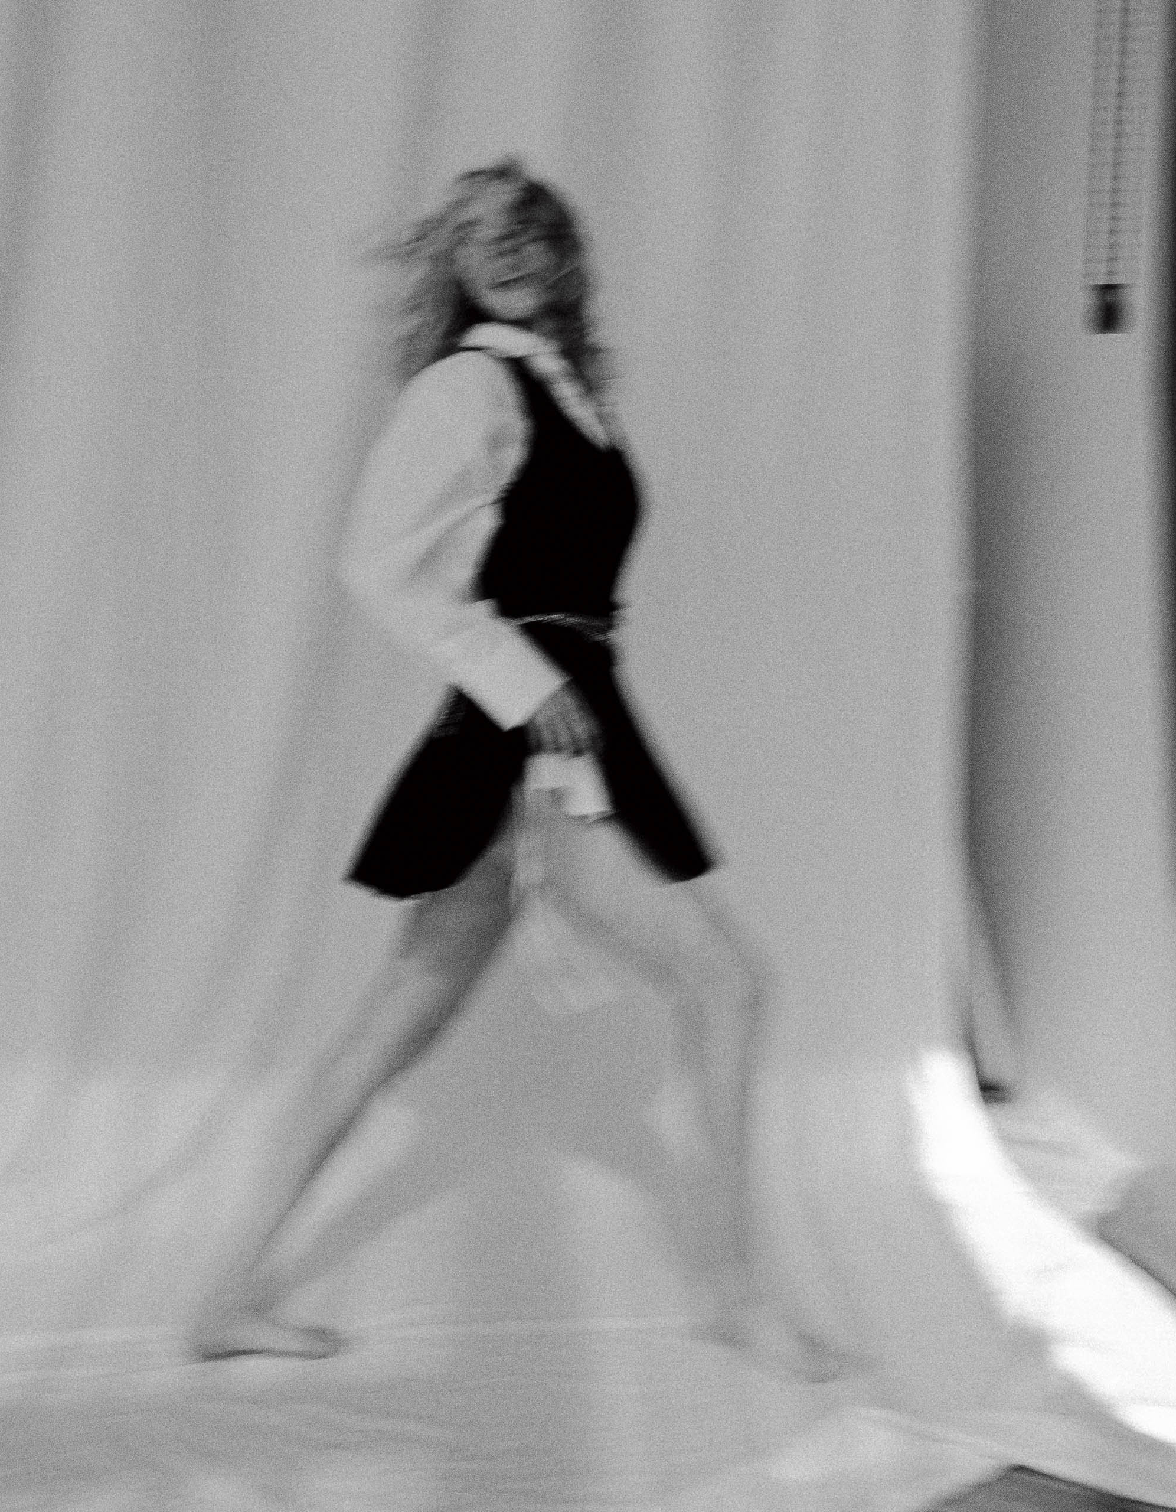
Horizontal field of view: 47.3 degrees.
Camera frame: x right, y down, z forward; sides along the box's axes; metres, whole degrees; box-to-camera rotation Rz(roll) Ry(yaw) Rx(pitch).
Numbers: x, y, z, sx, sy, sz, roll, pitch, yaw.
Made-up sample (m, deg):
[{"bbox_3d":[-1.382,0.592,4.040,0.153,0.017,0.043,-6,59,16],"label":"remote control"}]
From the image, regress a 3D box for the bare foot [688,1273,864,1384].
[{"bbox_3d":[0.260,0.790,1.870,0.240,0.100,0.092,2,5,28],"label":"bare foot"}]

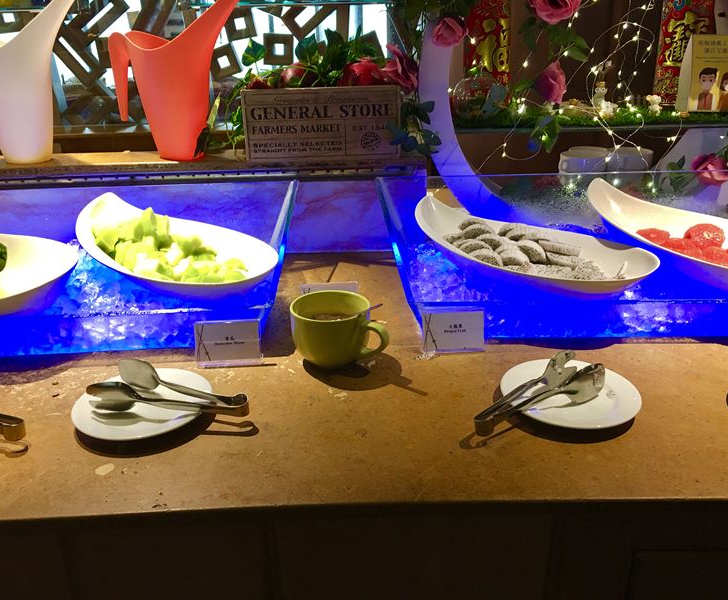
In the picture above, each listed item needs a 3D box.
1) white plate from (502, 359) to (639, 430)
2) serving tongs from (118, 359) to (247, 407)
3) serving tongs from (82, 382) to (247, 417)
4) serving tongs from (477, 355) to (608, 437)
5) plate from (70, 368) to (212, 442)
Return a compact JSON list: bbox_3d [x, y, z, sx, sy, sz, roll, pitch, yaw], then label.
[{"bbox_3d":[0.256,0.122,0.841,0.167,0.020,0.167,-1,23,0],"label":"white plate"},{"bbox_3d":[-0.238,0.111,0.835,0.200,0.045,0.066,4,24,11],"label":"serving tongs"},{"bbox_3d":[-0.231,0.112,0.811,0.205,0.042,0.060,5,24,13],"label":"serving tongs"},{"bbox_3d":[0.212,0.115,0.811,0.197,0.046,0.062,-18,28,-34],"label":"serving tongs"},{"bbox_3d":[-0.270,0.132,0.826,0.166,0.021,0.166,-1,23,0],"label":"plate"}]

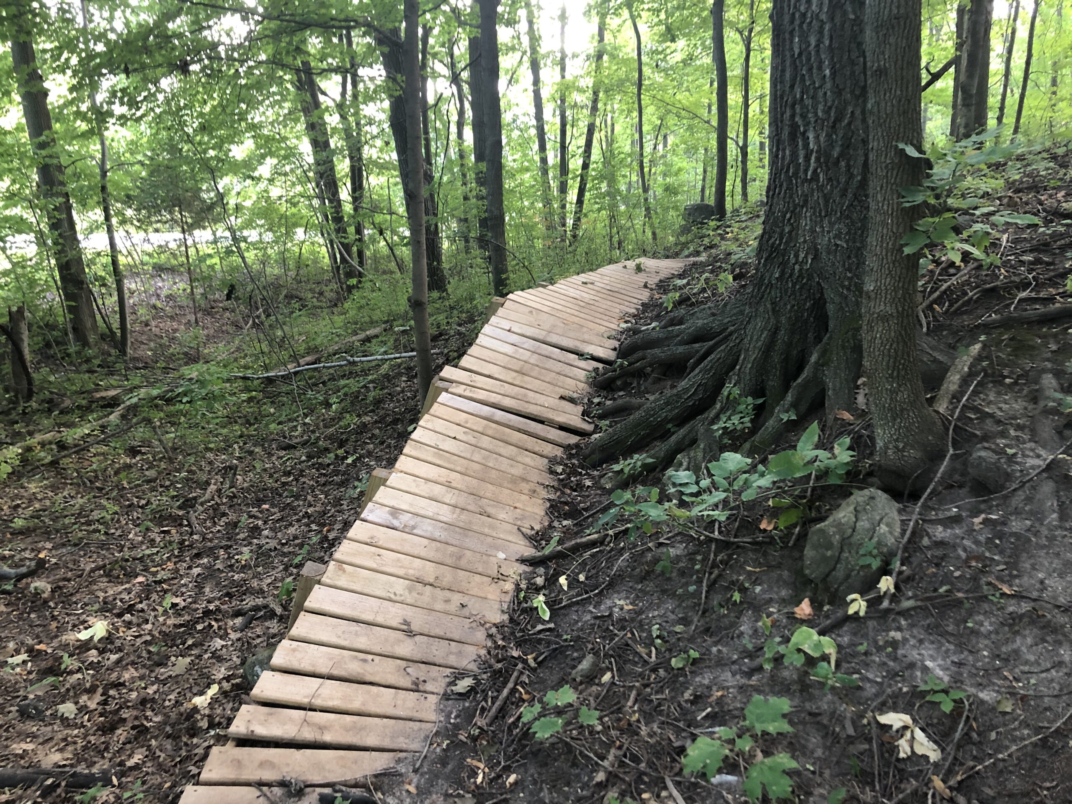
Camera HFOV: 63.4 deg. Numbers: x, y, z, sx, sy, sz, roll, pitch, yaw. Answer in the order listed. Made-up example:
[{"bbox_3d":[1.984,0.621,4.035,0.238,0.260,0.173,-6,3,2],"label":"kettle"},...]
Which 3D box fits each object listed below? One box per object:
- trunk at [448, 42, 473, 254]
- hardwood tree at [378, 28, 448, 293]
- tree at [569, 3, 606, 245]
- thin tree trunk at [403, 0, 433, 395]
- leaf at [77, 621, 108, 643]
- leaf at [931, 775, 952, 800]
[{"bbox_3d":[-1.439,-4.904,16.975,0.190,3.920,0.190,-3,16,-4],"label":"trunk"},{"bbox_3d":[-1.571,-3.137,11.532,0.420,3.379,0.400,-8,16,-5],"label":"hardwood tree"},{"bbox_3d":[1.050,-5.643,17.853,0.200,4.758,0.200,7,16,1],"label":"tree"},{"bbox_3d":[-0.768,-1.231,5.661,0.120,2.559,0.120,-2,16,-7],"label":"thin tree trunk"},{"bbox_3d":[-1.815,0.941,3.550,0.120,0.045,0.090,6,16,-2],"label":"leaf"},{"bbox_3d":[0.780,0.741,1.670,0.023,0.015,0.055,-22,23,-23],"label":"leaf"}]

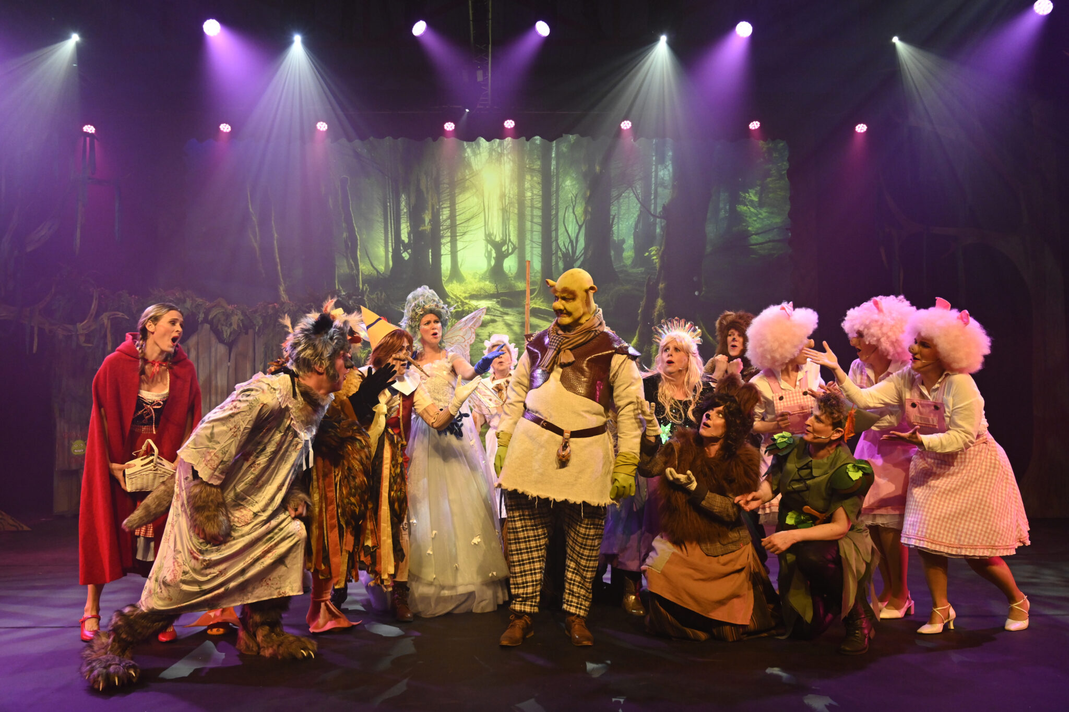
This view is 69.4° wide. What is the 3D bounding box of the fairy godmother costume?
[{"bbox_3d":[-0.472,0.539,4.570,0.650,1.880,0.620,0,-2,-16],"label":"fairy godmother costume"}]

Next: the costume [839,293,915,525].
[{"bbox_3d":[1.970,0.314,4.330,0.500,1.290,0.520,2,-3,-38],"label":"costume"}]

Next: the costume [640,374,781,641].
[{"bbox_3d":[0.927,0.772,4.070,0.620,1.330,0.660,-2,-3,38],"label":"costume"}]

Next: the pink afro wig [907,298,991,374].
[{"bbox_3d":[2.170,-0.105,4.040,0.380,0.390,0.410,1,-2,-31],"label":"pink afro wig"}]

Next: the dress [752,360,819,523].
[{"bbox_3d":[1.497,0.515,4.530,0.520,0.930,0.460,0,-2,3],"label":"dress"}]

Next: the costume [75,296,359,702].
[{"bbox_3d":[-1.412,0.616,3.600,1.100,1.610,0.780,0,-2,-7],"label":"costume"}]

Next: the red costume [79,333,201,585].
[{"bbox_3d":[-2.025,0.533,3.970,0.600,1.280,0.450,1,-2,-21],"label":"red costume"}]

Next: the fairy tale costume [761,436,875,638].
[{"bbox_3d":[1.498,0.916,4.050,0.570,1.020,0.550,-1,-2,30],"label":"fairy tale costume"}]

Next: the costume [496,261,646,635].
[{"bbox_3d":[0.177,0.498,3.950,0.730,1.870,0.440,0,-2,9],"label":"costume"}]

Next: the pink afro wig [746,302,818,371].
[{"bbox_3d":[1.462,-0.116,4.550,0.430,0.410,0.420,0,-2,13],"label":"pink afro wig"}]

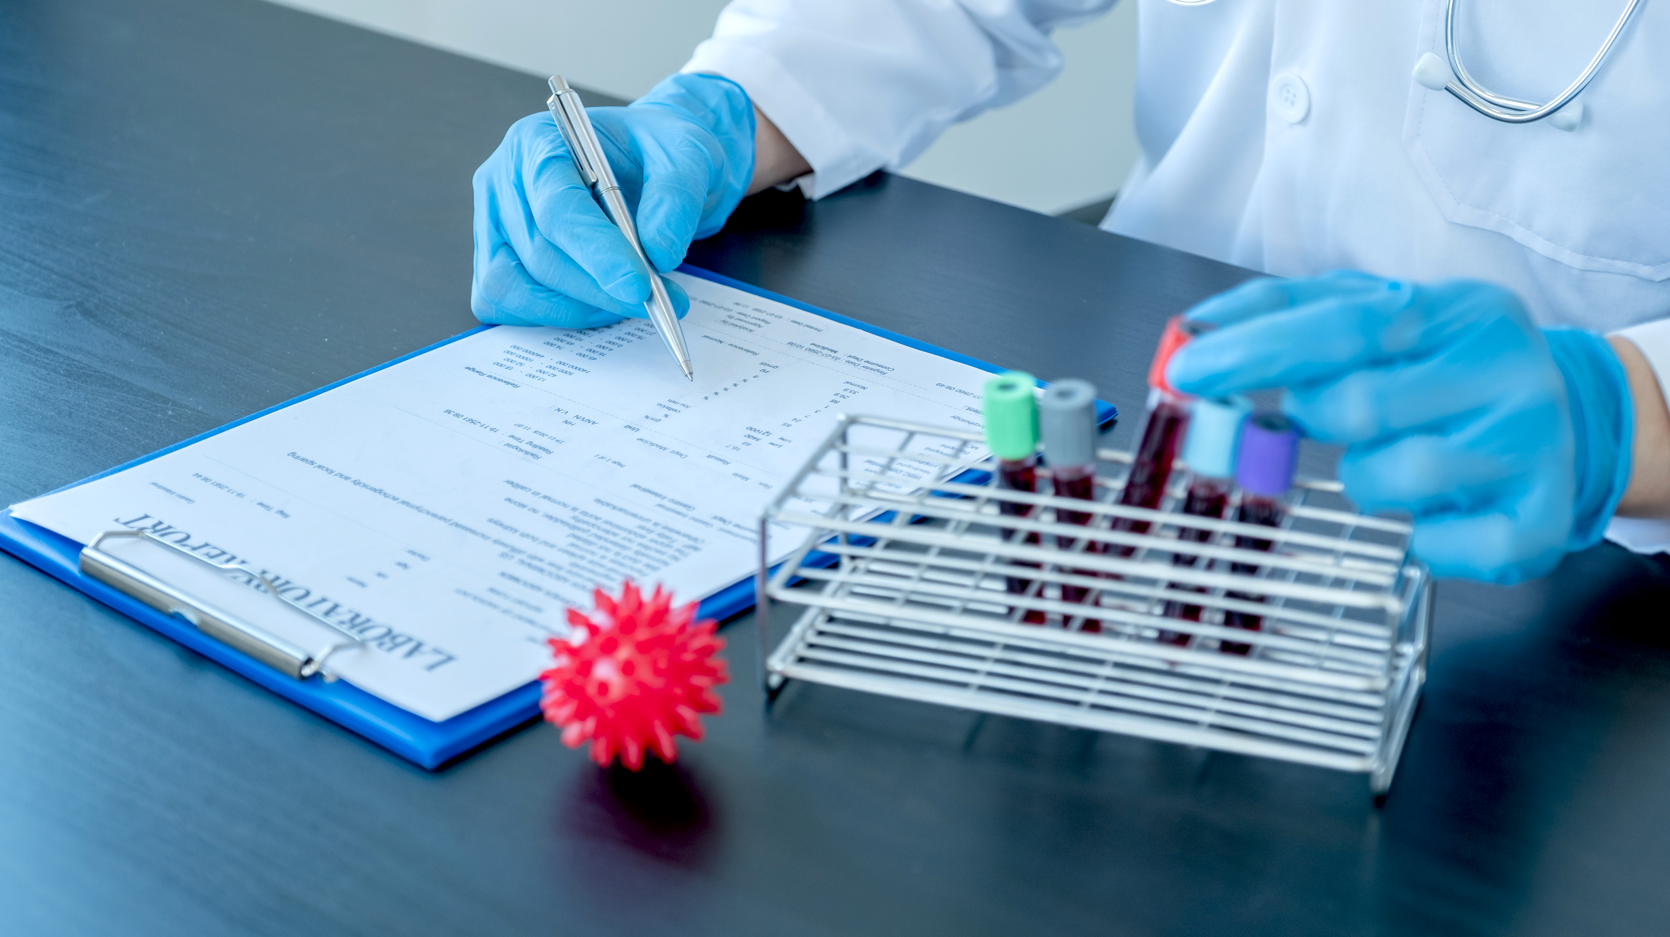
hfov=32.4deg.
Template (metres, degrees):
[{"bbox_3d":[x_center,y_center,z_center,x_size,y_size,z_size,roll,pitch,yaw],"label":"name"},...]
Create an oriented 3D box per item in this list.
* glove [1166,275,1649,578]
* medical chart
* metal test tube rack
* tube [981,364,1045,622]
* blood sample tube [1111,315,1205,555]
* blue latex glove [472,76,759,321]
[{"bbox_3d":[0.167,-0.013,0.840,0.145,0.083,0.078,-8,26,-16],"label":"glove"},{"bbox_3d":[-0.089,-0.003,0.967,0.212,0.008,0.297,21,32,38],"label":"medical chart"},{"bbox_3d":[0.076,0.037,0.825,0.181,0.061,0.071,8,26,18],"label":"metal test tube rack"},{"bbox_3d":[0.053,0.012,0.832,0.017,0.079,0.017,4,26,20],"label":"tube"},{"bbox_3d":[0.091,-0.003,0.816,0.017,0.080,0.017,21,9,16],"label":"blood sample tube"},{"bbox_3d":[-0.084,-0.104,1.080,0.125,0.085,0.083,-21,32,-38],"label":"blue latex glove"}]

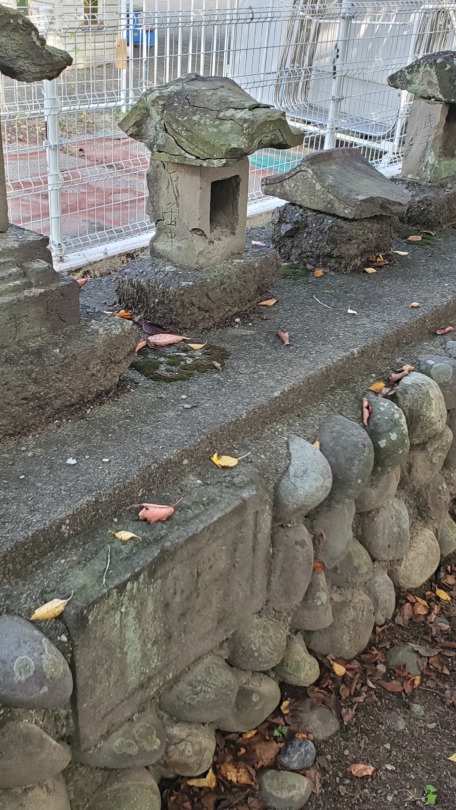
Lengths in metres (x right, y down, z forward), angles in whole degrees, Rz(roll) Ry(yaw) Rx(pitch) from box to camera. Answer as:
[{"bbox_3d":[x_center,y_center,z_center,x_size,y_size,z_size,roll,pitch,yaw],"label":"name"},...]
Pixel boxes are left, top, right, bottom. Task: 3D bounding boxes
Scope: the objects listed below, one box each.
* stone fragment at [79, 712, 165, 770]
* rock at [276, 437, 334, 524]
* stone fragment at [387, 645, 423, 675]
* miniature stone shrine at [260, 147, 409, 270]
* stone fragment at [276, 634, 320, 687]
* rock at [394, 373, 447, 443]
[{"bbox_3d":[-0.324,1.020,2.479,0.280,0.170,0.200,3,32,-3],"label":"stone fragment"},{"bbox_3d":[0.241,0.238,2.564,0.186,0.300,0.186,27,37,33],"label":"rock"},{"bbox_3d":[0.577,0.832,2.655,0.124,0.070,0.093,27,37,33],"label":"stone fragment"},{"bbox_3d":[0.537,-1.026,4.097,0.591,0.453,0.532,30,40,35],"label":"miniature stone shrine"},{"bbox_3d":[0.256,0.943,2.995,0.175,0.195,0.165,30,40,34],"label":"stone fragment"},{"bbox_3d":[0.830,0.013,3.523,0.240,0.300,0.220,30,40,34],"label":"rock"}]

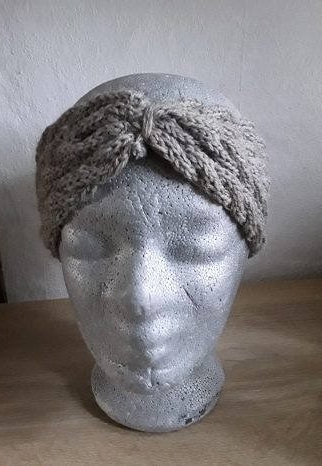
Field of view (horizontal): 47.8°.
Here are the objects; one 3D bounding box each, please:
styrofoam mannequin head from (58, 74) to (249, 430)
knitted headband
[{"bbox_3d":[-0.004,0.018,0.314,0.155,0.283,0.200,2,21,7],"label":"styrofoam mannequin head"},{"bbox_3d":[-0.007,-0.039,0.303,0.182,0.148,0.196,2,21,7],"label":"knitted headband"}]

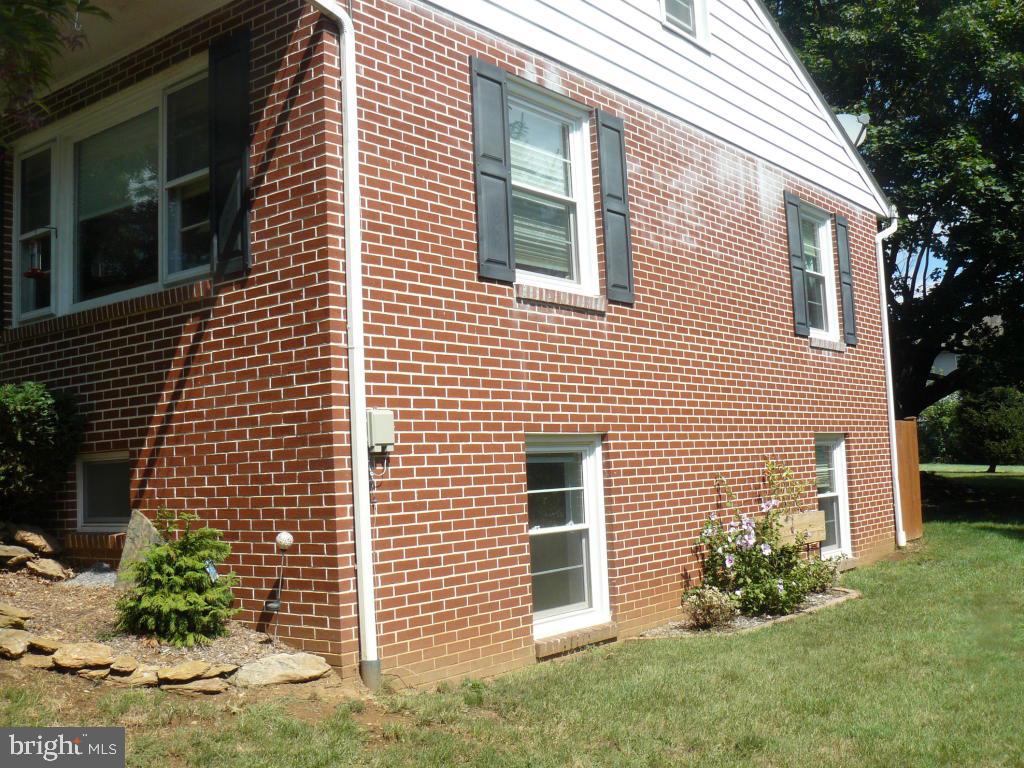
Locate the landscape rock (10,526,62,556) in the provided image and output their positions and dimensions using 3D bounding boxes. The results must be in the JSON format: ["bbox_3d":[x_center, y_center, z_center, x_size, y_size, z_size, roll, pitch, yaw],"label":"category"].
[{"bbox_3d":[-3.177,1.050,7.100,0.340,0.170,0.240,-2,-5,-8],"label":"landscape rock"}]

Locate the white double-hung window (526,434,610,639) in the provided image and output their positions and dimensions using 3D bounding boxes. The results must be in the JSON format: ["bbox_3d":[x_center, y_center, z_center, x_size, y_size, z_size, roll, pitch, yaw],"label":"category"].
[{"bbox_3d":[0.366,1.039,7.540,0.120,1.365,1.010,-6,-6,38],"label":"white double-hung window"}]

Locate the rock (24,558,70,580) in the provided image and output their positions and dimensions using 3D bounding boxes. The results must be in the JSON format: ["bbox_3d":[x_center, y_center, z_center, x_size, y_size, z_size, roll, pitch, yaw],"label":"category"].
[{"bbox_3d":[-3.053,1.219,7.000,0.310,0.140,0.220,0,-5,-24],"label":"rock"}]

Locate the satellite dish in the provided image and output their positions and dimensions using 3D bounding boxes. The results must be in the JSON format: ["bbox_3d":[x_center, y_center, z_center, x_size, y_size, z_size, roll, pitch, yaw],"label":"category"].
[{"bbox_3d":[4.207,-3.136,13.173,0.530,0.530,0.420,-1,-5,-15],"label":"satellite dish"}]

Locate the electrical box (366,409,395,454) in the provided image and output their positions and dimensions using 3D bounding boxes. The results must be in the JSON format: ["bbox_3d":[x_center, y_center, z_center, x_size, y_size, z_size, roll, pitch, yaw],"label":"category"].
[{"bbox_3d":[-0.755,0.261,6.000,0.090,0.235,0.170,-6,-6,38],"label":"electrical box"}]

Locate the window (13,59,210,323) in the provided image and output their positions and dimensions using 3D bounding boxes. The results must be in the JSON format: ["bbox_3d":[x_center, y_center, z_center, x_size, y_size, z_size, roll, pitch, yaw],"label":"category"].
[{"bbox_3d":[-2.798,-1.252,7.422,2.550,1.460,0.120,-6,-6,38],"label":"window"}]

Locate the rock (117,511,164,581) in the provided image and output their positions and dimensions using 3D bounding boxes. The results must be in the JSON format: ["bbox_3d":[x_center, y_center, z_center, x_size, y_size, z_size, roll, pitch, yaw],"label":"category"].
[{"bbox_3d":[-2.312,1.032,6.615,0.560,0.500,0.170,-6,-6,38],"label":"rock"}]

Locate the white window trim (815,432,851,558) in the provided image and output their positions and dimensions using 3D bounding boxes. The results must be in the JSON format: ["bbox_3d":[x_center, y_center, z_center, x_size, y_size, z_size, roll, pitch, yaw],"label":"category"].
[{"bbox_3d":[3.376,1.204,11.352,0.120,1.350,0.980,-6,-6,38],"label":"white window trim"}]

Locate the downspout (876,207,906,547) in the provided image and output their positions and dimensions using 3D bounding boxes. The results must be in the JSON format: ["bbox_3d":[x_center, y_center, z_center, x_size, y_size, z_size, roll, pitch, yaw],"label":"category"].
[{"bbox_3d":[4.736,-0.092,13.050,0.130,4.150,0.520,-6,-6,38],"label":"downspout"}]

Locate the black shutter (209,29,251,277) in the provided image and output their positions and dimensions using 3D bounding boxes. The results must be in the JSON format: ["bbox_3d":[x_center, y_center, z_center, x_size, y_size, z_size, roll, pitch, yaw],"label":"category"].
[{"bbox_3d":[-1.693,-1.383,6.418,0.365,1.460,0.040,-6,-6,38],"label":"black shutter"}]

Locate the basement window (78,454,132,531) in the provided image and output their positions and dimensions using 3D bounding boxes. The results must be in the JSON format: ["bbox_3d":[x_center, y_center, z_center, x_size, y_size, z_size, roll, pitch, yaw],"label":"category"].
[{"bbox_3d":[-2.719,0.734,7.239,0.790,0.535,0.080,-6,-6,38],"label":"basement window"}]

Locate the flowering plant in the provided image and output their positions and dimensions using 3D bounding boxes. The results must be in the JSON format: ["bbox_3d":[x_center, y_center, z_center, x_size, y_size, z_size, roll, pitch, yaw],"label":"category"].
[{"bbox_3d":[2.075,1.261,8.896,0.680,1.200,1.100,-6,-6,38],"label":"flowering plant"}]

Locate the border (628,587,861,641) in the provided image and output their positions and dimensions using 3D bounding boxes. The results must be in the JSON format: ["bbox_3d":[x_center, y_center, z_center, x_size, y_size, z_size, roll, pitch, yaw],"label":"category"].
[{"bbox_3d":[2.030,1.831,8.725,0.820,0.110,2.900,-6,-6,38],"label":"border"}]

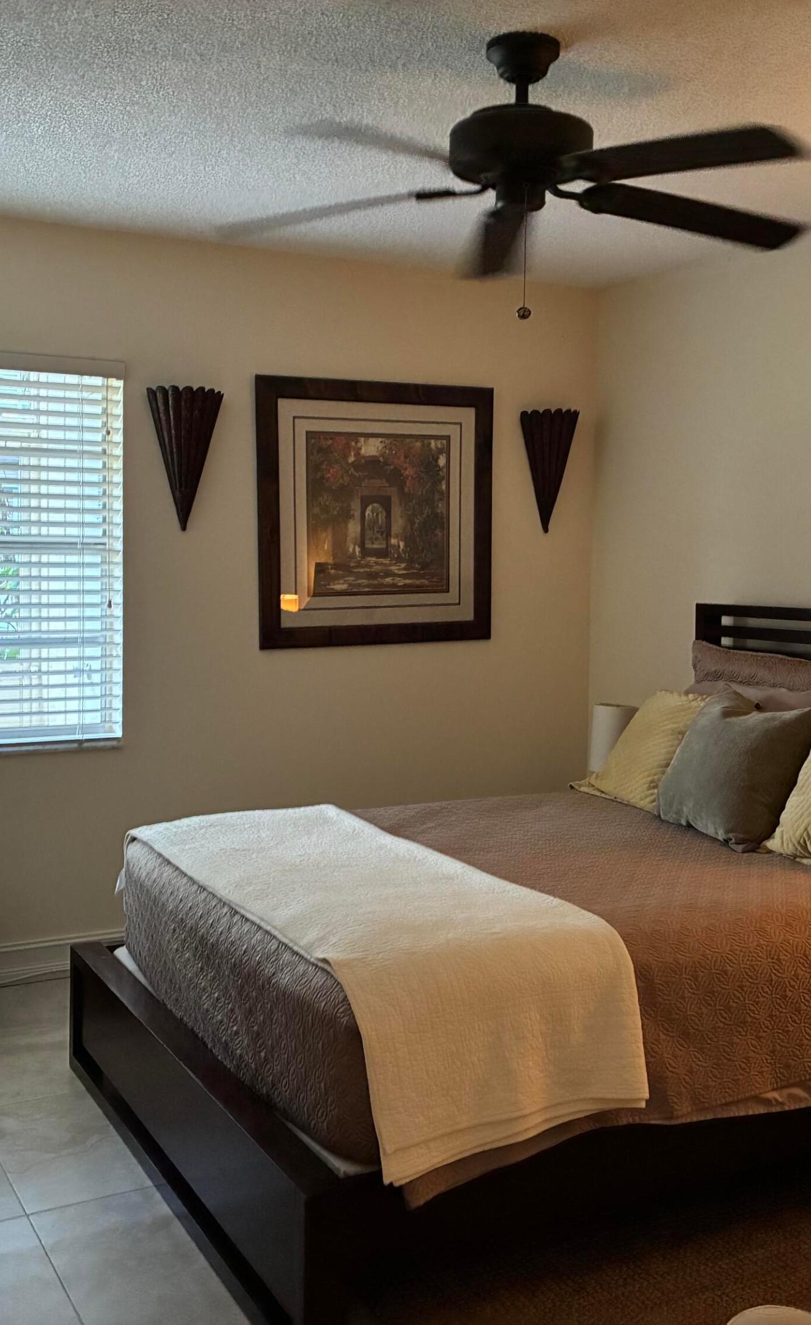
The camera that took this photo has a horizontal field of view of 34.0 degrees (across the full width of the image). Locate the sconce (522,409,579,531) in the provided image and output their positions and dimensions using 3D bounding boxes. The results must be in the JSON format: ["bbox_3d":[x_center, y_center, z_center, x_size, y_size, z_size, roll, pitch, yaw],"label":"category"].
[{"bbox_3d":[0.577,-0.729,5.136,0.265,0.475,0.095,-2,6,-28],"label":"sconce"}]

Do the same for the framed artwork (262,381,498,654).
[{"bbox_3d":[-0.093,-0.537,4.822,0.955,0.945,0.040,-2,6,-28],"label":"framed artwork"}]

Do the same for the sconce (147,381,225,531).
[{"bbox_3d":[-0.720,-0.674,4.437,0.265,0.475,0.095,-2,6,-28],"label":"sconce"}]

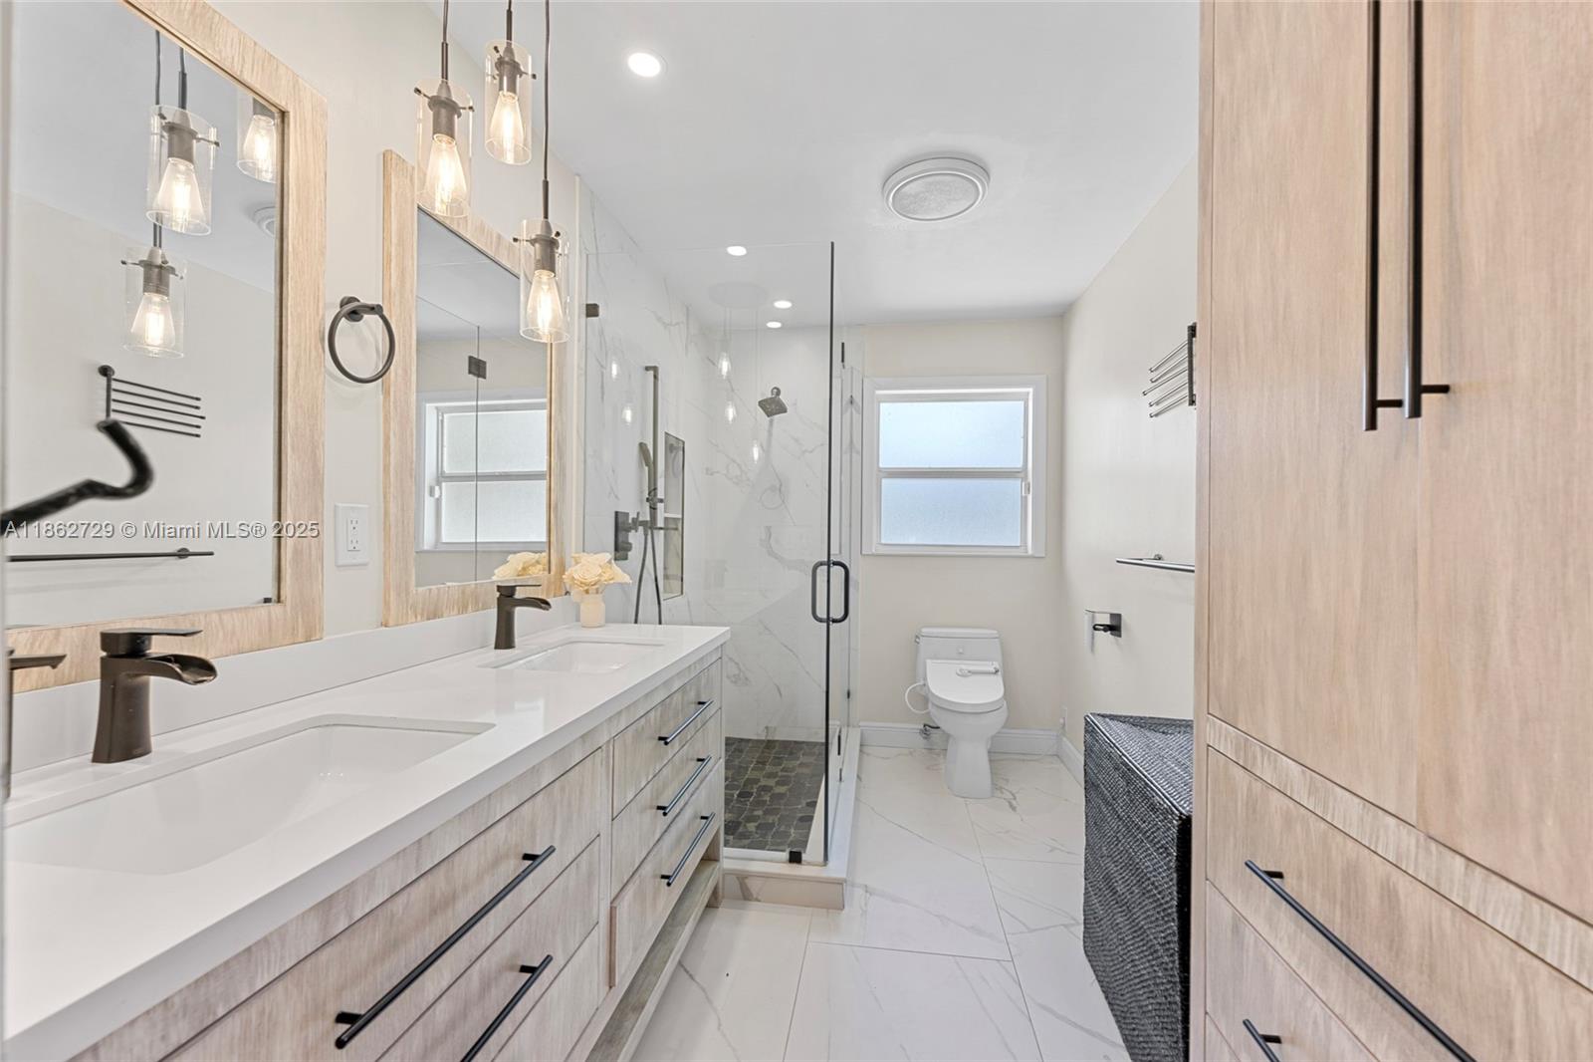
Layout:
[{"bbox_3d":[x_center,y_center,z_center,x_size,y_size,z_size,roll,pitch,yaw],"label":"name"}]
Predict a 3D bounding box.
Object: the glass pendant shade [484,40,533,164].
[{"bbox_3d":[-0.594,-0.881,1.280,0.090,0.200,0.090,0,0,8],"label":"glass pendant shade"}]

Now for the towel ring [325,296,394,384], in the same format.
[{"bbox_3d":[-0.886,-0.392,1.249,0.075,0.190,0.158,0,0,8],"label":"towel ring"}]

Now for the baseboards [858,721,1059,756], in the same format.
[{"bbox_3d":[0.909,1.177,3.495,1.100,0.143,0.017,0,0,8],"label":"baseboards"}]

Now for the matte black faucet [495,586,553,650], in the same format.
[{"bbox_3d":[-0.731,0.231,1.662,0.165,0.168,0.052,0,0,8],"label":"matte black faucet"}]

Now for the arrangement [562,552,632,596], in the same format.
[{"bbox_3d":[-0.659,0.140,2.047,0.230,0.140,0.200,0,0,8],"label":"arrangement"}]

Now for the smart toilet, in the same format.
[{"bbox_3d":[0.840,0.890,3.134,0.450,0.710,0.720,0,0,8],"label":"smart toilet"}]

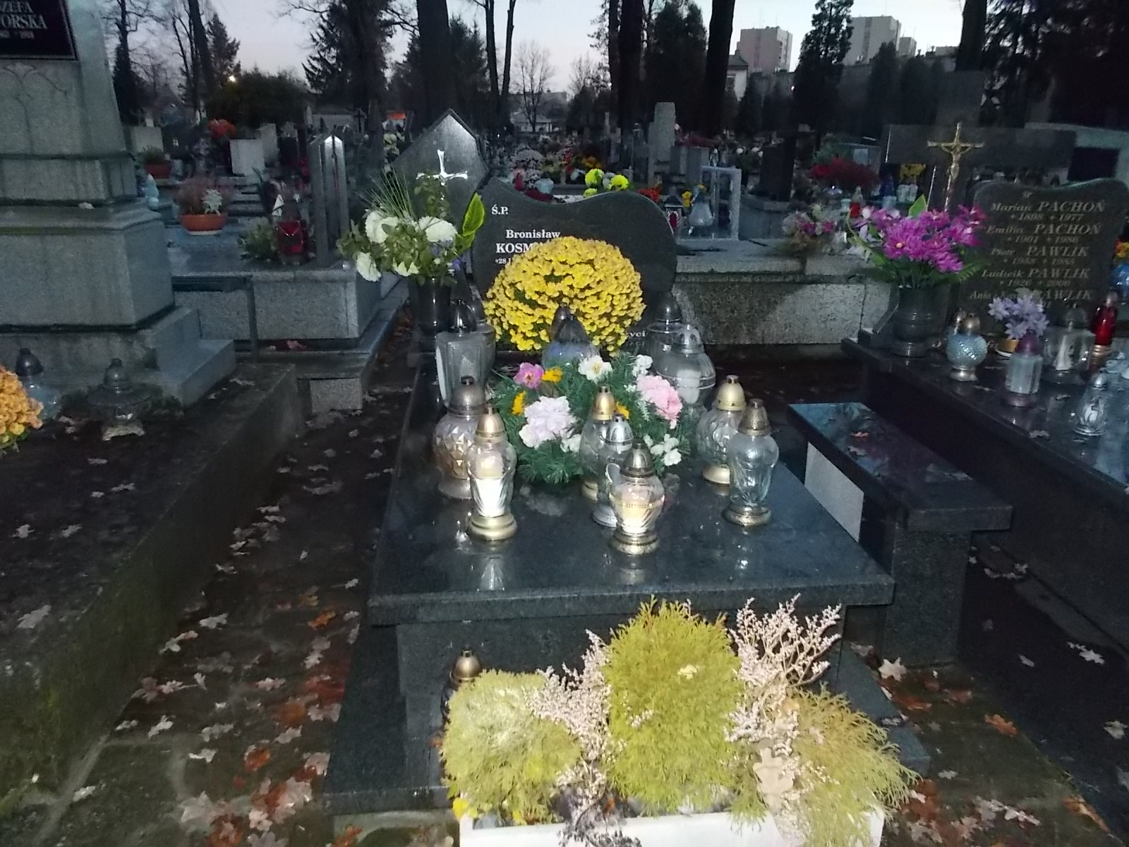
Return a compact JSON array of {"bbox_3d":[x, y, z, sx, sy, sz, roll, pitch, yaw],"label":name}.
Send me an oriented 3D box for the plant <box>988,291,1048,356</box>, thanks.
[{"bbox_3d":[1.893,-0.418,3.536,0.257,0.251,0.219,0,20,0],"label":"plant"}]

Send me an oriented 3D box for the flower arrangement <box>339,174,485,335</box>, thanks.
[{"bbox_3d":[-0.589,-0.623,3.303,0.540,0.630,0.420,0,20,0],"label":"flower arrangement"}]

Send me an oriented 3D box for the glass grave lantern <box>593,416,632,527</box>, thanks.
[{"bbox_3d":[0.120,0.101,1.933,0.102,0.252,0.102,-1,18,-5],"label":"glass grave lantern"}]

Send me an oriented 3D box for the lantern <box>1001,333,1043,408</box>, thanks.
[{"bbox_3d":[1.530,-0.181,2.815,0.114,0.237,0.114,-1,18,-5],"label":"lantern"}]

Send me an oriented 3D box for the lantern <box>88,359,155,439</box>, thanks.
[{"bbox_3d":[-1.483,-0.091,2.820,0.214,0.245,0.214,-1,18,-5],"label":"lantern"}]

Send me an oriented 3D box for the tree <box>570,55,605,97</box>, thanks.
[{"bbox_3d":[2.185,-30.724,79.283,4.000,7.300,4.000,0,20,0],"label":"tree"}]

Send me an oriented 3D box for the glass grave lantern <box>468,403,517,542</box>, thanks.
[{"bbox_3d":[-0.160,0.103,1.852,0.110,0.291,0.110,-1,18,-5],"label":"glass grave lantern"}]

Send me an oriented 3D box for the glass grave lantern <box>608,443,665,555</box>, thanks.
[{"bbox_3d":[0.149,0.149,1.729,0.113,0.213,0.113,-1,18,-5],"label":"glass grave lantern"}]

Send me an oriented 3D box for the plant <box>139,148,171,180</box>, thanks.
[{"bbox_3d":[-4.588,-2.901,9.506,0.316,0.334,0.301,-1,18,-5],"label":"plant"}]

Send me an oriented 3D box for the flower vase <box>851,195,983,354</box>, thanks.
[{"bbox_3d":[1.474,-0.587,3.483,0.496,0.594,0.422,-1,18,-5],"label":"flower vase"}]

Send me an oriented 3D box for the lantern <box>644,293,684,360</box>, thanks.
[{"bbox_3d":[0.369,-0.298,2.935,0.137,0.310,0.137,0,20,0],"label":"lantern"}]

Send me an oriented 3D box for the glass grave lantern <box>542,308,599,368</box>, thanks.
[{"bbox_3d":[0.021,-0.197,2.712,0.186,0.333,0.186,-1,18,-5],"label":"glass grave lantern"}]

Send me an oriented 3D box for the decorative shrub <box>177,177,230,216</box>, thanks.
[{"bbox_3d":[-2.548,-1.587,5.983,0.348,0.254,0.296,-1,18,-5],"label":"decorative shrub"}]

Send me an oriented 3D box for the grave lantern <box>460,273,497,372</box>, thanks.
[{"bbox_3d":[-0.285,-0.261,2.689,0.137,0.345,0.137,-2,18,-6],"label":"grave lantern"}]

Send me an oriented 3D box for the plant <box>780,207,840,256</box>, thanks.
[{"bbox_3d":[1.701,-1.325,5.862,0.402,0.300,0.342,0,20,0],"label":"plant"}]

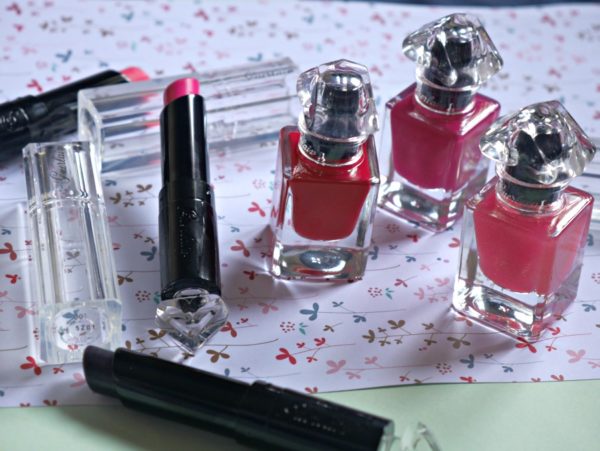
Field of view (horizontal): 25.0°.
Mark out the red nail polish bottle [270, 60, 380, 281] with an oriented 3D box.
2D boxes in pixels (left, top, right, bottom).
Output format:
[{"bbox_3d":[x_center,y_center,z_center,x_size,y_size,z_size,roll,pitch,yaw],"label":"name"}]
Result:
[{"bbox_3d":[0.008,-0.018,0.397,0.027,0.065,0.031,2,32,-5],"label":"red nail polish bottle"}]

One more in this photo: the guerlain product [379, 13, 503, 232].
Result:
[{"bbox_3d":[0.046,-0.035,0.429,0.029,0.065,0.028,24,36,27],"label":"guerlain product"}]

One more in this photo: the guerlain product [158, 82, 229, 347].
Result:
[{"bbox_3d":[-0.033,-0.006,0.399,0.019,0.017,0.107,1,47,-8],"label":"guerlain product"}]

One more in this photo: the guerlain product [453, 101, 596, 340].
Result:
[{"bbox_3d":[0.066,-0.005,0.384,0.029,0.065,0.029,23,36,25],"label":"guerlain product"}]

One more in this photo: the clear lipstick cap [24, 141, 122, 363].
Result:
[{"bbox_3d":[-0.066,0.006,0.389,0.021,0.021,0.082,-3,33,-13],"label":"clear lipstick cap"}]

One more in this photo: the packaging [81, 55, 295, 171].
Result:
[{"bbox_3d":[-0.034,-0.039,0.466,0.082,0.021,0.021,-13,37,-27],"label":"packaging"}]

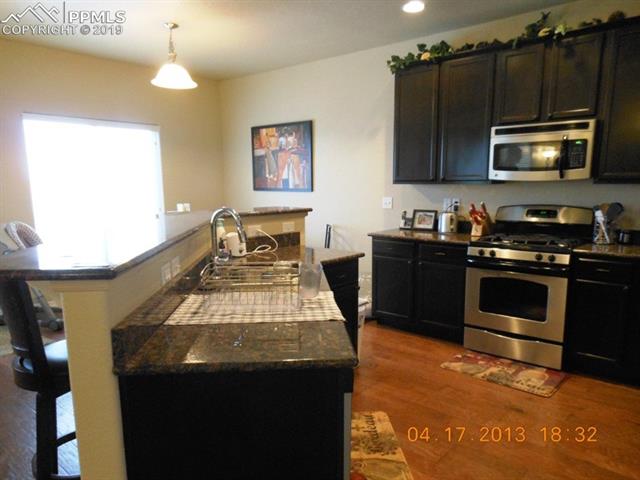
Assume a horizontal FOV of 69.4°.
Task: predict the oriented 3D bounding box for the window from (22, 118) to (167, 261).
[{"bbox_3d":[-2.593,-0.662,5.530,0.099,1.492,1.556,6,10,41],"label":"window"}]

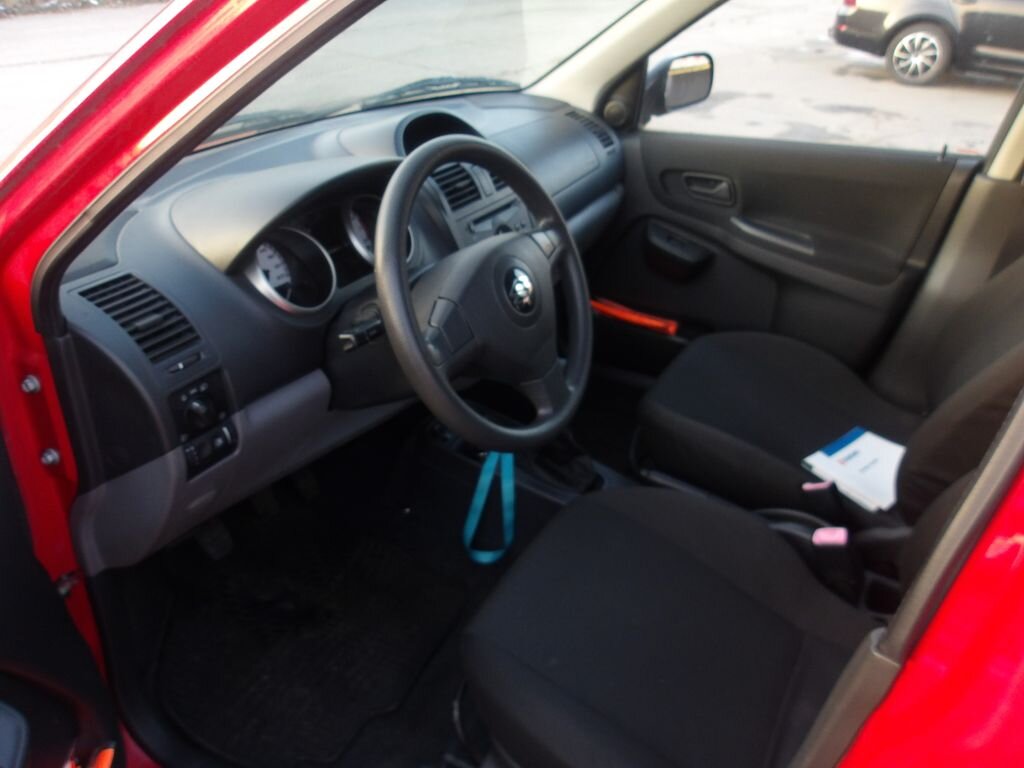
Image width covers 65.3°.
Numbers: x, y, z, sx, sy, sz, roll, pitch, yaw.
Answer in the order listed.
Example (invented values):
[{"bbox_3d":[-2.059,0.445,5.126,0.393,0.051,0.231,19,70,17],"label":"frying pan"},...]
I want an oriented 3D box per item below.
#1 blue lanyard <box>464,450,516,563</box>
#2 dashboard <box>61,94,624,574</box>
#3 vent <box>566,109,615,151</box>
[{"bbox_3d":[-0.034,0.194,1.265,0.072,0.200,0.030,3,30,-1],"label":"blue lanyard"},{"bbox_3d":[-0.156,-0.246,1.385,0.410,0.480,1.320,19,34,23],"label":"dashboard"},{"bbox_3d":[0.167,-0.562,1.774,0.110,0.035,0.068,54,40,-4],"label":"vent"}]

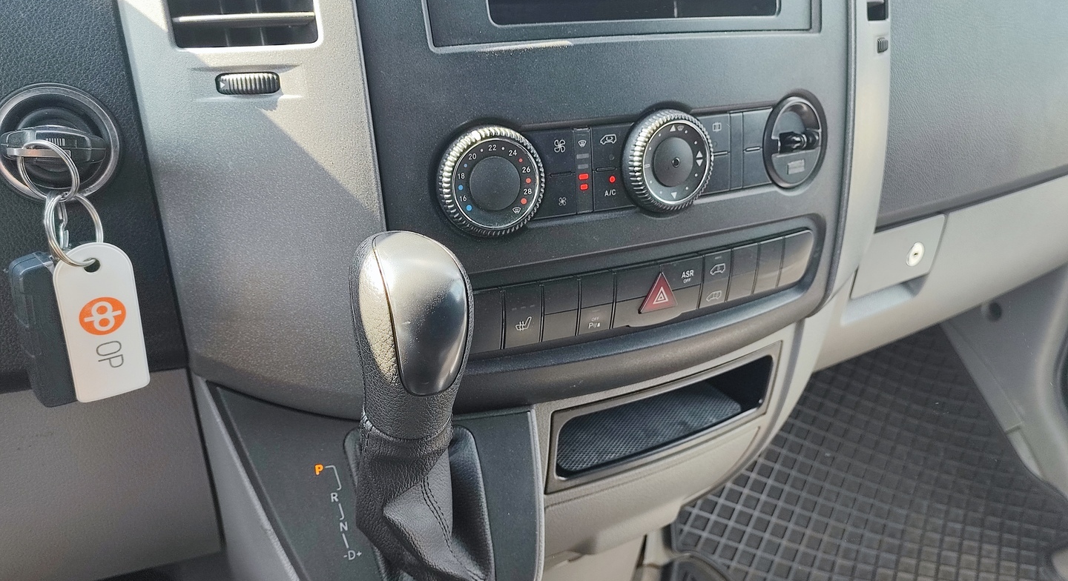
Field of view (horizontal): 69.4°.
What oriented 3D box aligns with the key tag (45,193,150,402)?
[{"bbox_3d":[-0.169,0.003,0.298,0.027,0.085,0.021,-16,35,-38],"label":"key tag"}]

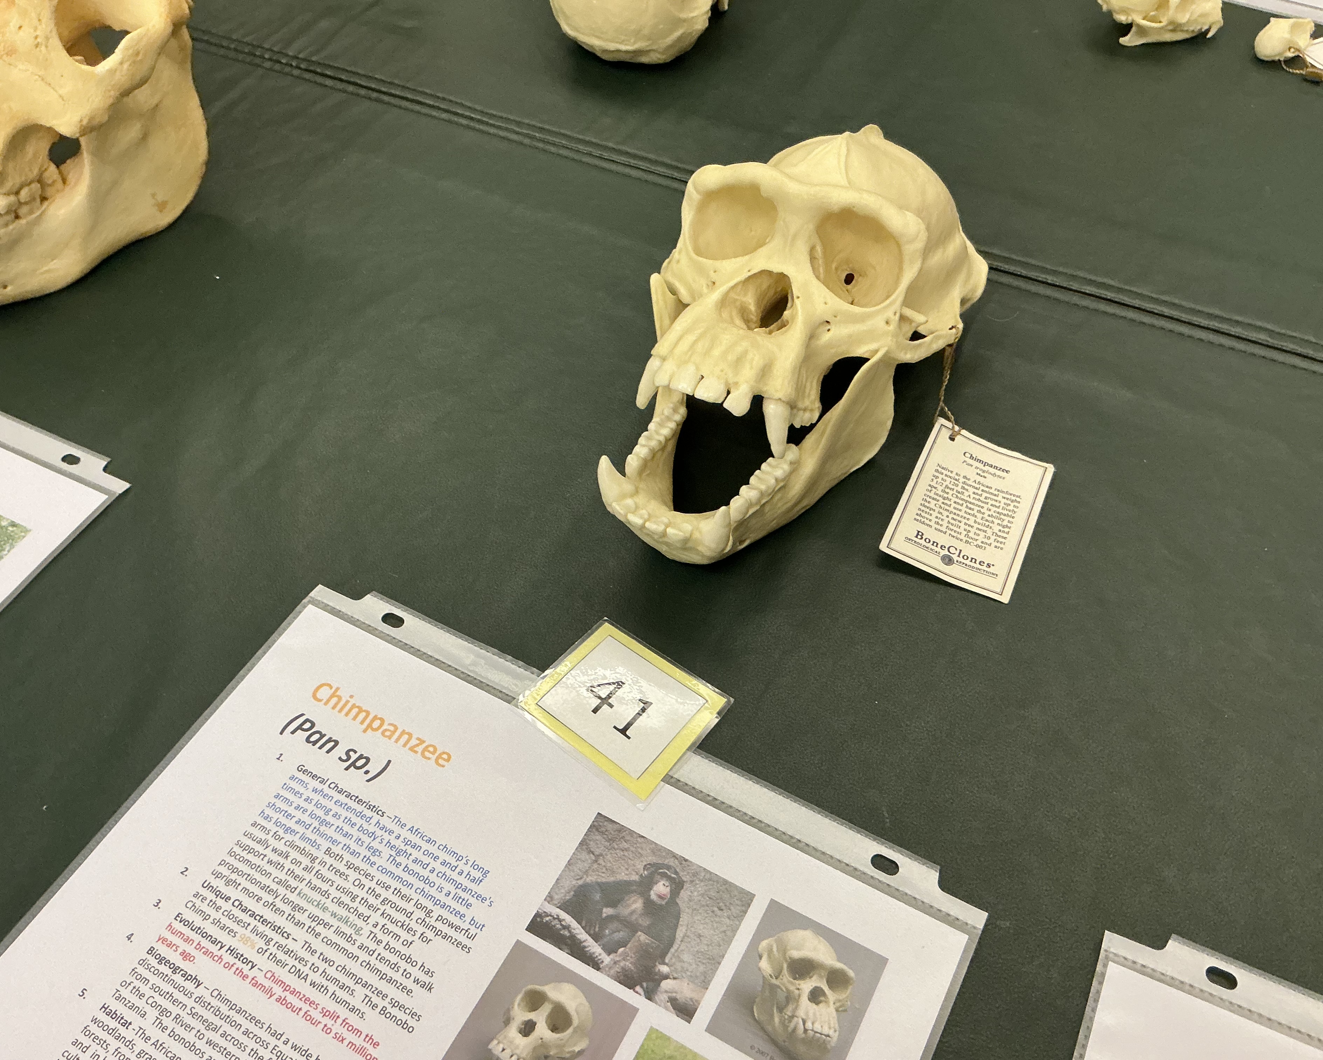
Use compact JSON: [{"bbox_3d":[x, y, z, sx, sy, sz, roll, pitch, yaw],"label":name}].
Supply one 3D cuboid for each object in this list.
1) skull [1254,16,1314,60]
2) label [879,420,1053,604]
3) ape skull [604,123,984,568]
[{"bbox_3d":[0.362,-0.286,0.664,0.036,0.024,0.028,-36,58,-22],"label":"skull"},{"bbox_3d":[0.128,-0.009,0.473,0.053,0.008,0.079,24,56,10],"label":"label"},{"bbox_3d":[0.058,-0.088,0.471,0.124,0.120,0.212,22,57,19],"label":"ape skull"}]

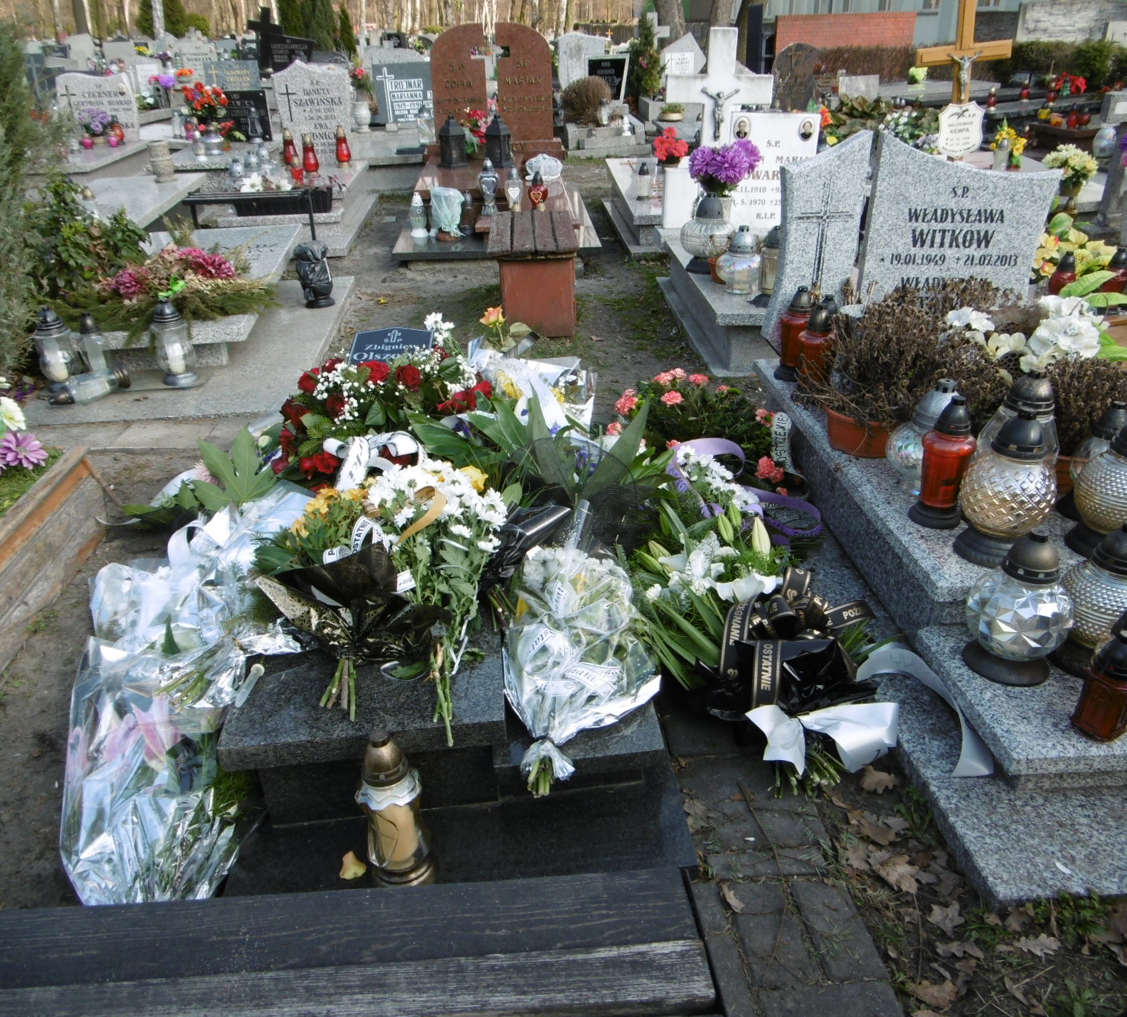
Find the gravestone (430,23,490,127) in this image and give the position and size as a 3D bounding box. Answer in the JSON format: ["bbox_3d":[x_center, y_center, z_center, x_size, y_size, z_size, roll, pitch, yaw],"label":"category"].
[{"bbox_3d":[-0.890,-3.663,8.097,0.490,0.920,0.100,-1,27,-3],"label":"gravestone"}]

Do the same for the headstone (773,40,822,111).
[{"bbox_3d":[2.767,-5.184,11.263,0.560,0.762,0.120,-3,29,-4],"label":"headstone"}]

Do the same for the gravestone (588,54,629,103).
[{"bbox_3d":[0.515,-5.058,11.129,0.490,0.559,0.080,-3,29,-4],"label":"gravestone"}]

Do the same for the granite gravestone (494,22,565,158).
[{"bbox_3d":[-0.240,-2.796,6.322,0.450,0.822,0.200,-3,29,-3],"label":"granite gravestone"}]

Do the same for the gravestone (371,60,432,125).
[{"bbox_3d":[-1.731,-4.965,11.277,1.000,0.690,0.100,-2,27,-4],"label":"gravestone"}]

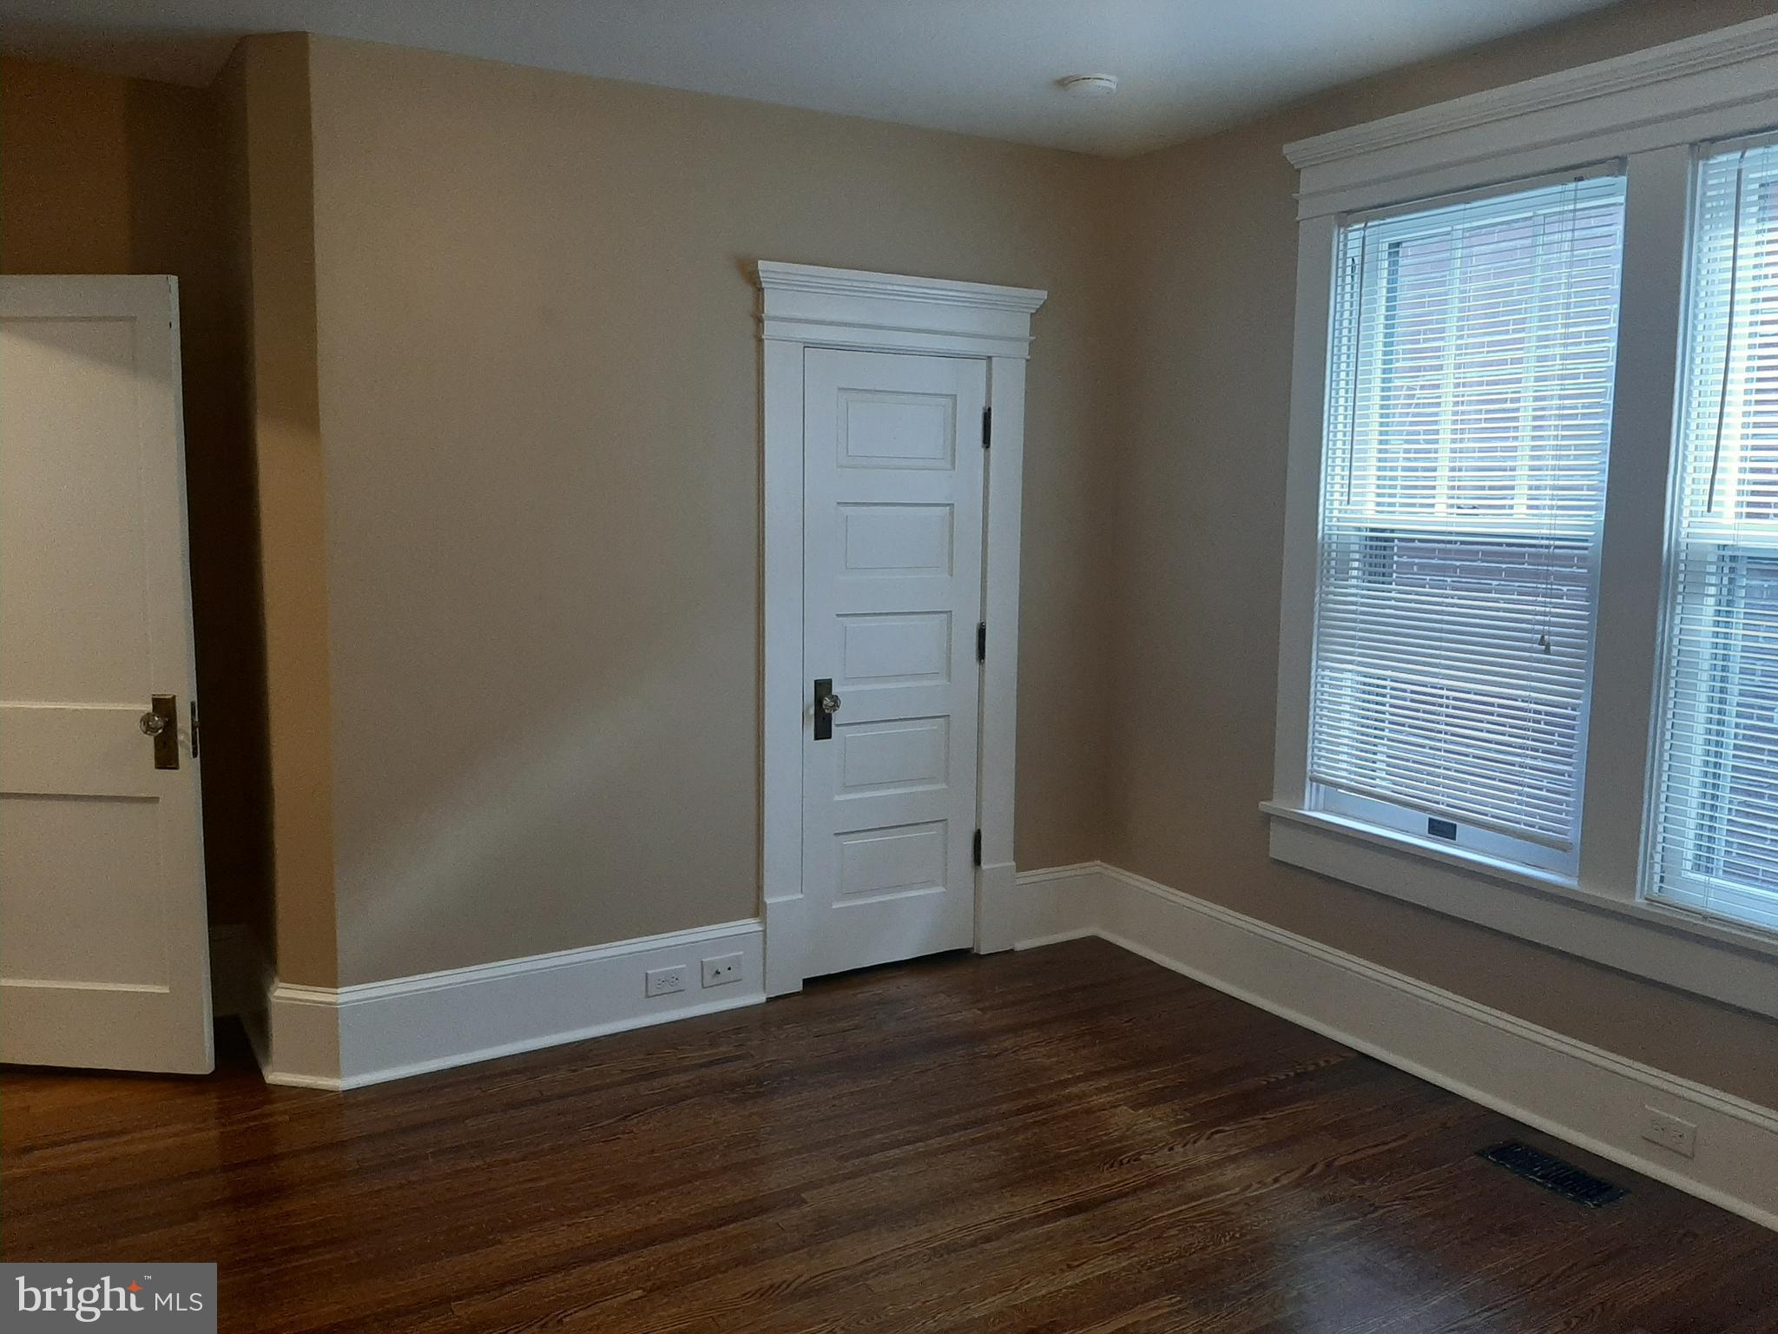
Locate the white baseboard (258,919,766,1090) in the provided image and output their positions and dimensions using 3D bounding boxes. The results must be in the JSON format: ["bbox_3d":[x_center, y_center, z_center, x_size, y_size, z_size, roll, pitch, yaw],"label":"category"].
[{"bbox_3d":[-0.942,0.885,3.565,1.311,0.237,0.145,-4,8,-31],"label":"white baseboard"}]

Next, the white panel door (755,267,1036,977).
[{"bbox_3d":[0.038,-0.091,3.997,0.967,2.084,0.100,-4,8,-31],"label":"white panel door"}]

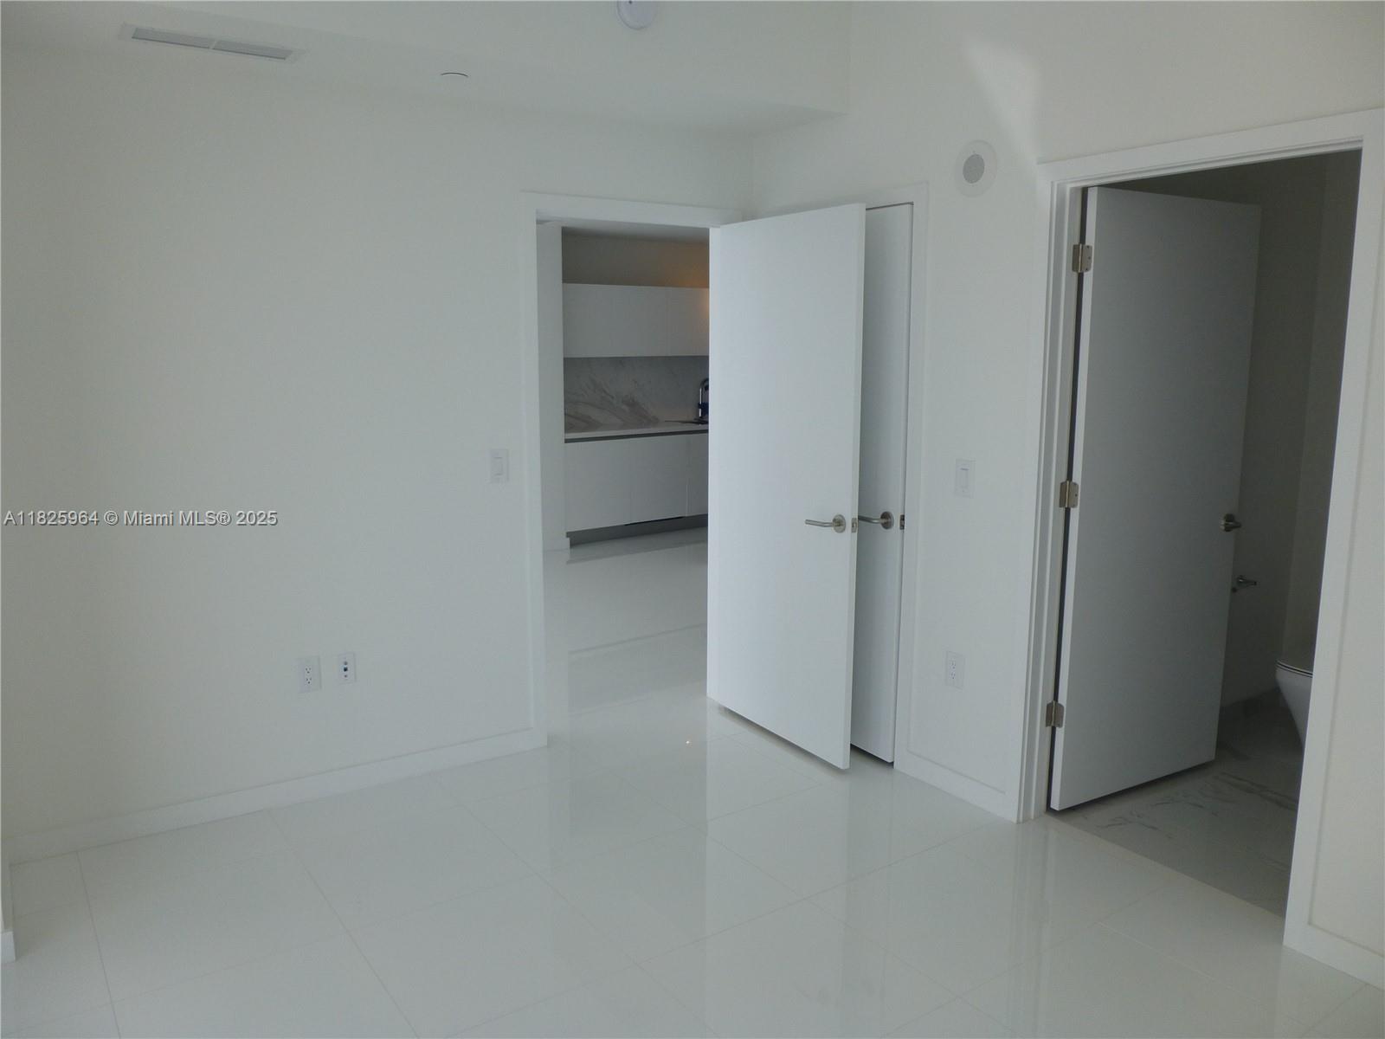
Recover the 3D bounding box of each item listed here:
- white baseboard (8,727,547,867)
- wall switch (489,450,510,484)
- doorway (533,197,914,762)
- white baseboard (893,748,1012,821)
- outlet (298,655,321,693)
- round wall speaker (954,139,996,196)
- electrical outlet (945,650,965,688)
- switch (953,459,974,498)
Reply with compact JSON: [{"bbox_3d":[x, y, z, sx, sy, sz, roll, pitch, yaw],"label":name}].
[{"bbox_3d":[-1.348,0.951,3.556,1.803,0.090,0.017,-6,11,-32],"label":"white baseboard"},{"bbox_3d":[-0.724,-0.200,3.766,0.077,0.127,0.011,-6,11,-32],"label":"wall switch"},{"bbox_3d":[0.009,-0.138,3.804,1.061,2.165,0.900,-6,11,-32],"label":"doorway"},{"bbox_3d":[0.928,0.947,3.598,0.017,0.090,0.554,-6,11,-34],"label":"white baseboard"},{"bbox_3d":[-1.339,0.543,3.499,0.076,0.127,0.011,-6,11,-32],"label":"outlet"},{"bbox_3d":[0.916,-1.148,3.265,0.030,0.178,0.176,-6,11,-34],"label":"round wall speaker"},{"bbox_3d":[0.927,0.533,3.539,0.011,0.127,0.078,-6,11,-34],"label":"electrical outlet"},{"bbox_3d":[0.928,-0.139,3.428,0.011,0.126,0.079,-6,11,-34],"label":"switch"}]

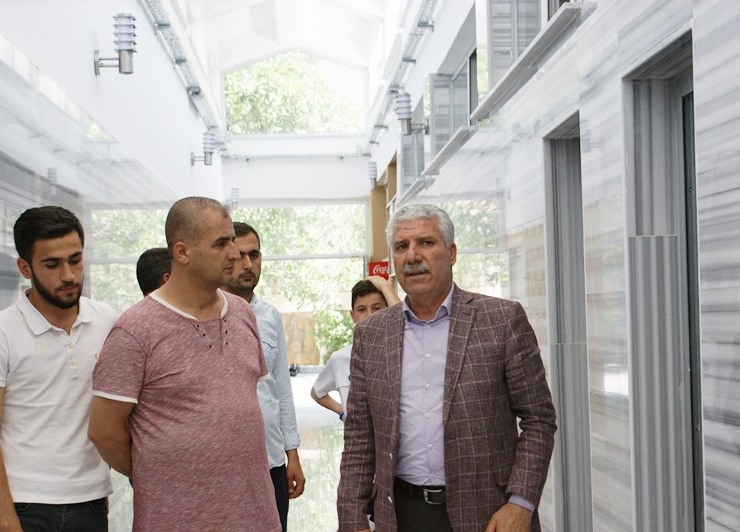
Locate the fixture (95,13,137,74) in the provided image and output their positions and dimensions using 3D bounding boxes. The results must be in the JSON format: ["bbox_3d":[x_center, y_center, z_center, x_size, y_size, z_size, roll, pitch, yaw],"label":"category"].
[{"bbox_3d":[-1.231,-1.071,7.200,0.195,0.300,0.120,-2,-1,-2],"label":"fixture"}]

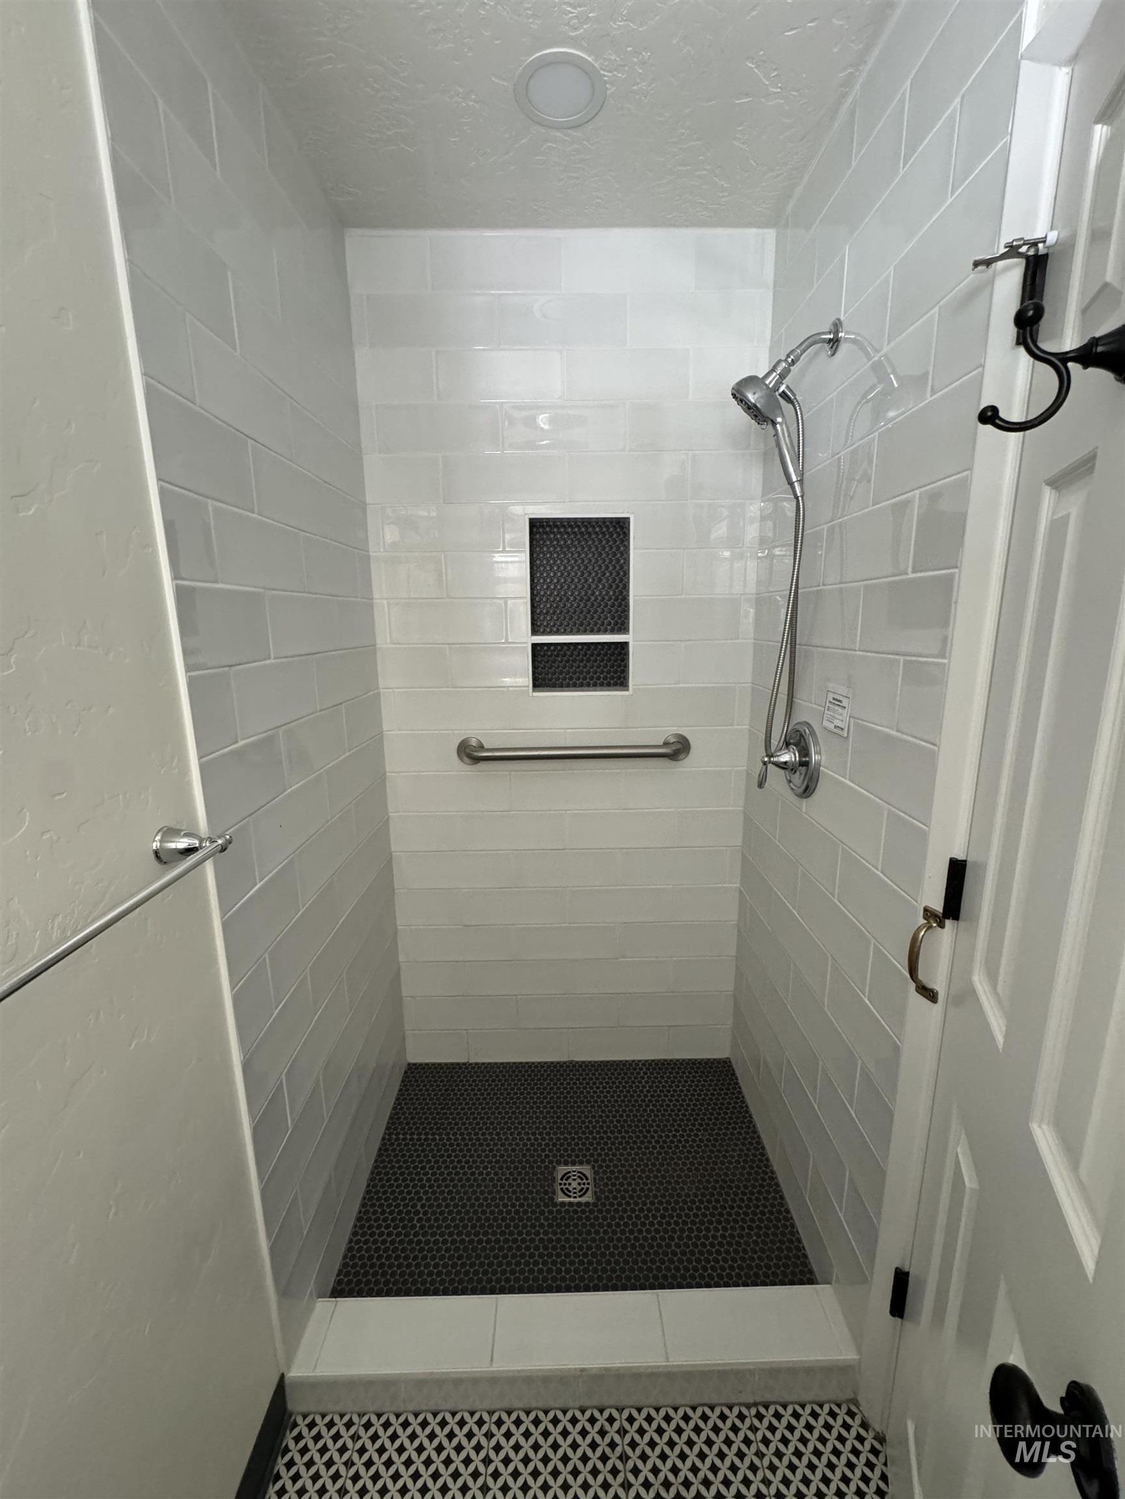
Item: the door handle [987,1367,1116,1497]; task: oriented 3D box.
[{"bbox_3d":[0.339,0.477,0.426,0.059,0.065,0.065,4,13,23],"label":"door handle"}]

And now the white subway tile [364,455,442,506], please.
[{"bbox_3d":[-0.431,-0.727,1.635,0.203,0.122,0.010,-1,12,0],"label":"white subway tile"}]

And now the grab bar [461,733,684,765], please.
[{"bbox_3d":[0.035,0.007,1.758,0.689,0.080,0.070,-1,12,0],"label":"grab bar"}]

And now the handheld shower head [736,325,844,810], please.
[{"bbox_3d":[0.446,-0.367,1.283,0.207,0.962,0.165,-1,12,0],"label":"handheld shower head"}]

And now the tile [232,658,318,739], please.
[{"bbox_3d":[-0.525,-0.104,1.126,0.010,0.120,0.328,-1,12,0],"label":"tile"}]

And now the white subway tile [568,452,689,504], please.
[{"bbox_3d":[0.177,-0.727,1.623,0.322,0.122,0.010,-1,12,0],"label":"white subway tile"}]

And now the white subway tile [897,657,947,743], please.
[{"bbox_3d":[0.558,-0.076,0.941,0.010,0.122,0.113,-1,12,0],"label":"white subway tile"}]

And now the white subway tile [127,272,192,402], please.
[{"bbox_3d":[-0.530,-0.542,0.805,0.010,0.122,0.111,-1,12,0],"label":"white subway tile"}]

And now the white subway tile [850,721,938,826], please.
[{"bbox_3d":[0.552,0.033,1.027,0.010,0.122,0.263,-1,12,0],"label":"white subway tile"}]

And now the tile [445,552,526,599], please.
[{"bbox_3d":[-0.209,-0.485,1.689,0.227,0.122,0.010,-1,12,0],"label":"tile"}]

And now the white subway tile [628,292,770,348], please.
[{"bbox_3d":[0.348,-1.105,1.563,0.357,0.122,0.010,-1,12,0],"label":"white subway tile"}]

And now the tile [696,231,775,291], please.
[{"bbox_3d":[0.432,-1.228,1.535,0.201,0.122,0.010,-1,12,0],"label":"tile"}]

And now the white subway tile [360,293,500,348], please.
[{"bbox_3d":[-0.330,-1.092,1.552,0.329,0.122,0.010,-1,12,-1],"label":"white subway tile"}]

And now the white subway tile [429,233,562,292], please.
[{"bbox_3d":[-0.166,-1.230,1.533,0.330,0.122,0.010,-1,12,0],"label":"white subway tile"}]

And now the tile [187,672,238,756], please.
[{"bbox_3d":[-0.526,-0.058,0.914,0.010,0.122,0.111,-1,12,0],"label":"tile"}]

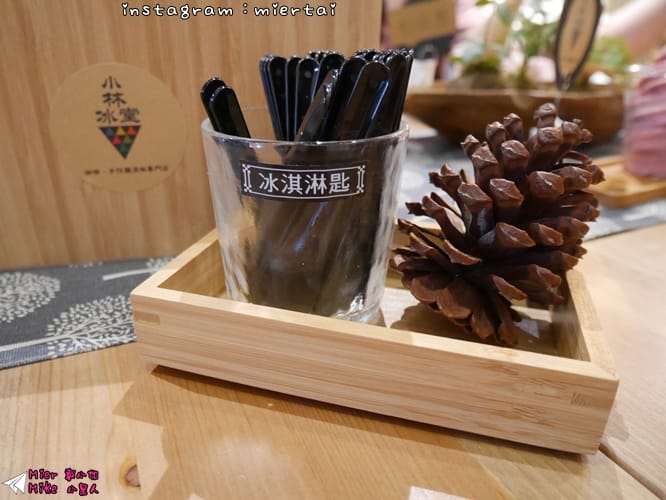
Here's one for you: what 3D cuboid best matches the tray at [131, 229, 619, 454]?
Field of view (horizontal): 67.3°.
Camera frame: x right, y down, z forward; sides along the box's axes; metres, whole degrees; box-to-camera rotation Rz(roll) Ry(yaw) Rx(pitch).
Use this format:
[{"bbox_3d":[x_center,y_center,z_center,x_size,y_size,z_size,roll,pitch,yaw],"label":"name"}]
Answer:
[{"bbox_3d":[0.020,0.021,0.240,0.183,0.033,0.117,7,26,15],"label":"tray"}]

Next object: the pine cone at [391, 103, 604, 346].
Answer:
[{"bbox_3d":[0.066,-0.008,0.211,0.077,0.099,0.077,18,22,9],"label":"pine cone"}]

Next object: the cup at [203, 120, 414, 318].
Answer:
[{"bbox_3d":[-0.013,-0.017,0.245,0.091,0.089,0.091,0,25,0],"label":"cup"}]

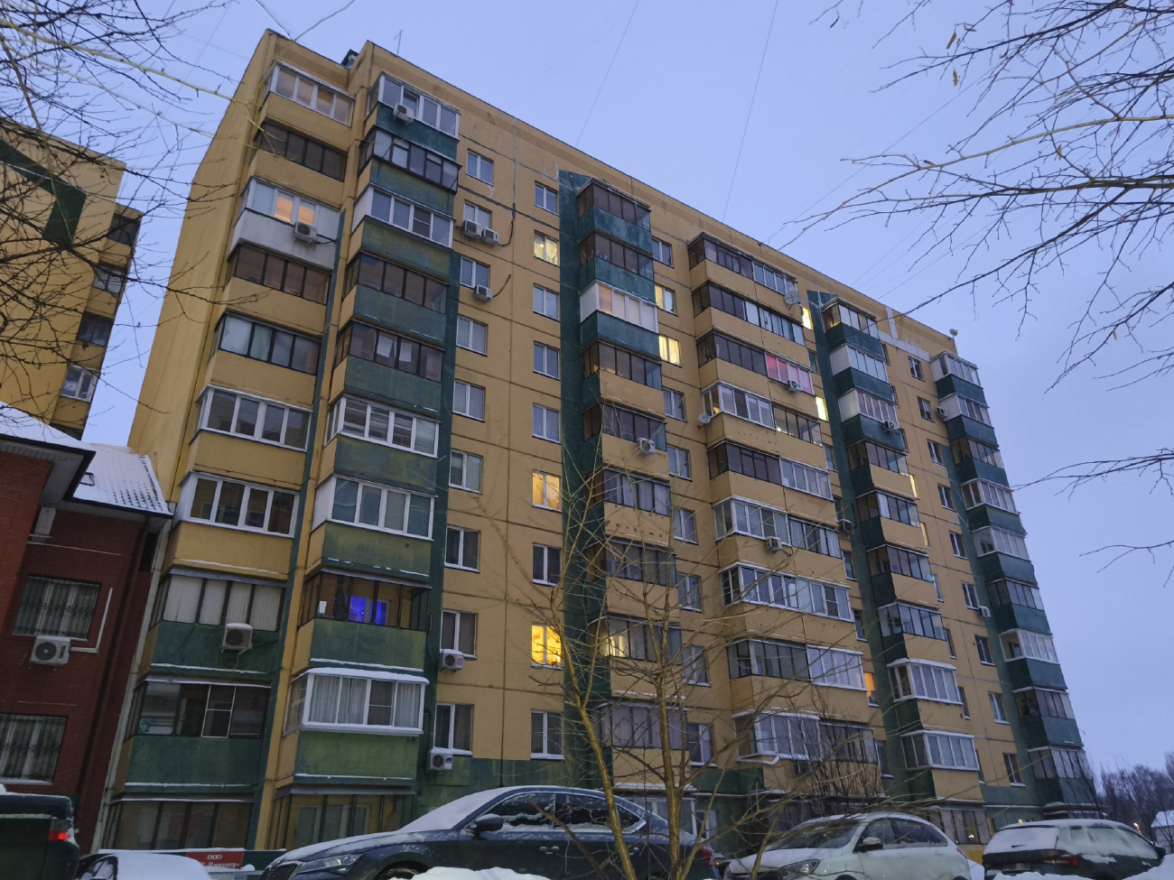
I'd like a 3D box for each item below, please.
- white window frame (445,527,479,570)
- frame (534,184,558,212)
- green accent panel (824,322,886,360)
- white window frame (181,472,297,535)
[{"bbox_3d":[-4.181,3.687,26.311,1.239,1.330,0.150,16,-32,-31],"label":"white window frame"},{"bbox_3d":[-1.838,-10.731,34.765,1.190,1.340,0.150,16,-31,-32],"label":"frame"},{"bbox_3d":[15.277,-5.281,44.399,3.369,1.425,1.130,16,-31,-31],"label":"green accent panel"},{"bbox_3d":[-10.238,2.004,23.175,3.115,1.466,0.204,16,-31,-31],"label":"white window frame"}]

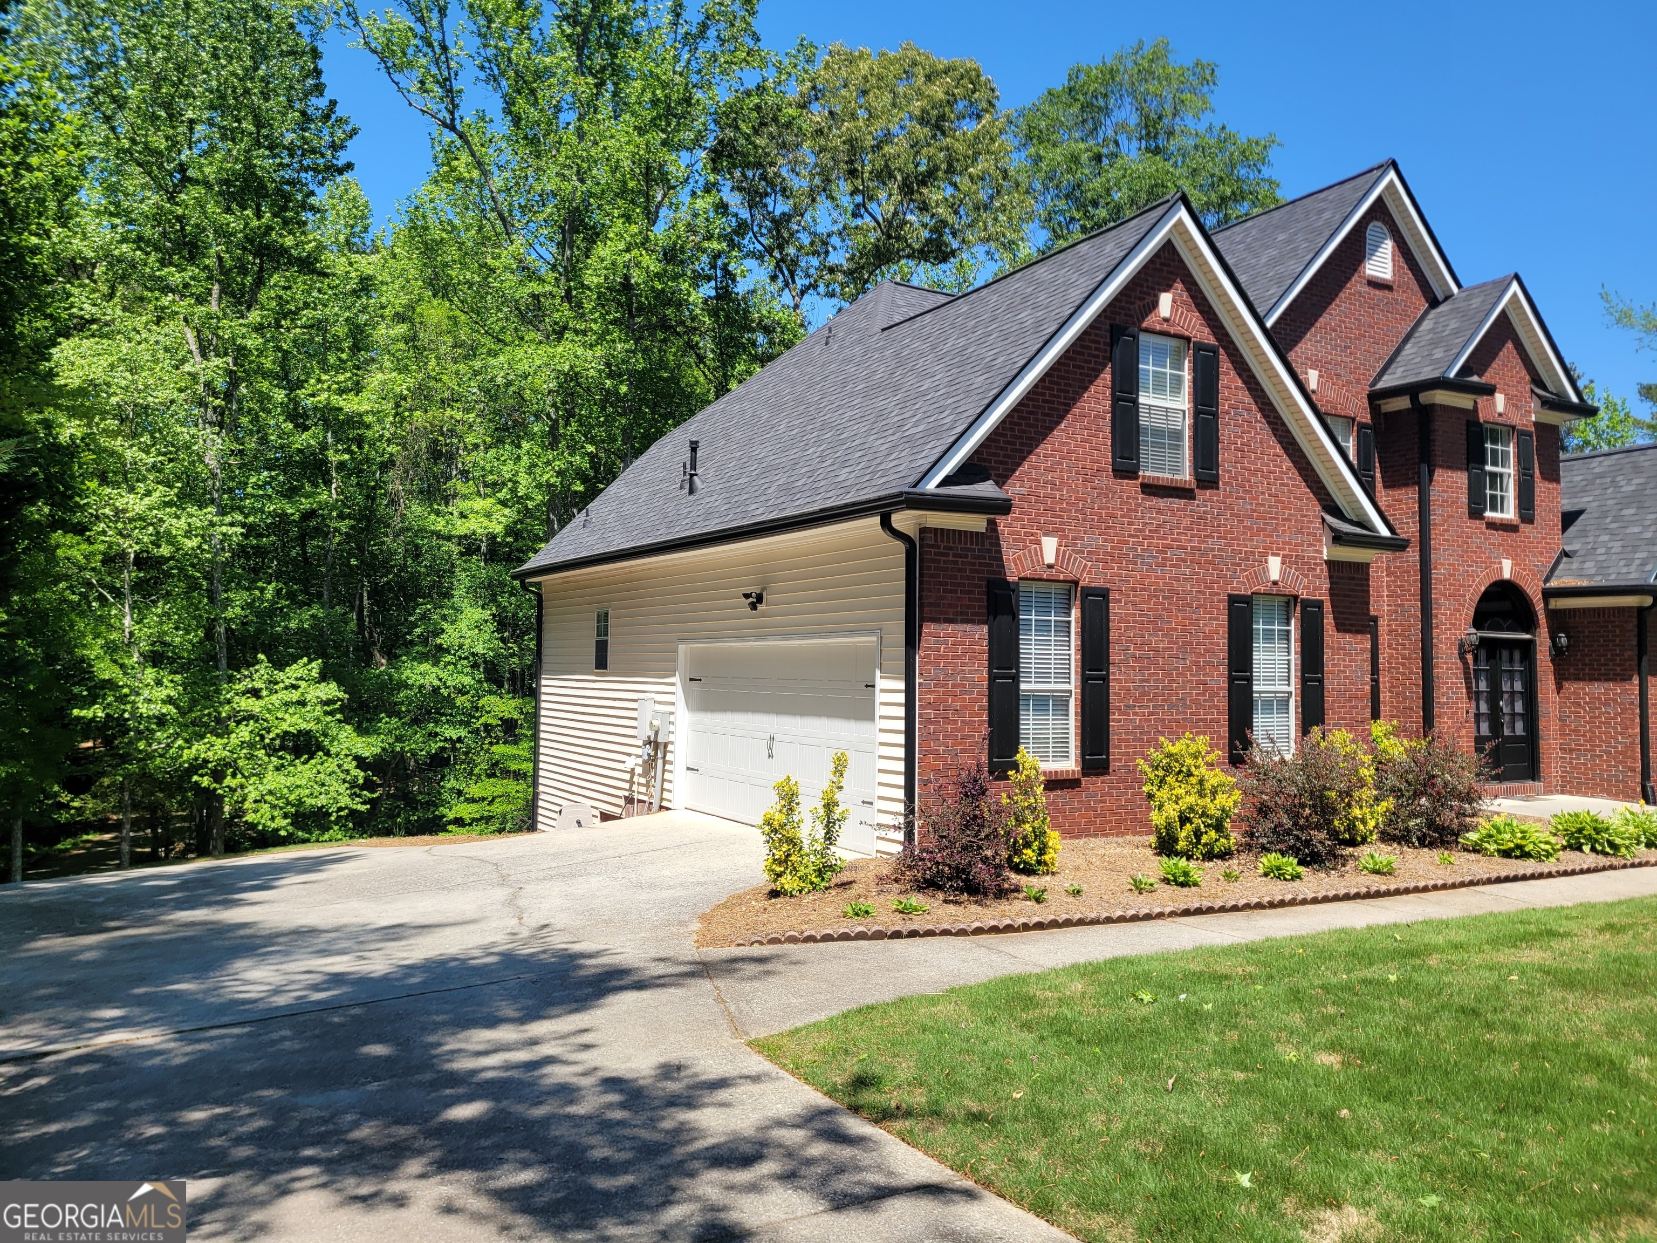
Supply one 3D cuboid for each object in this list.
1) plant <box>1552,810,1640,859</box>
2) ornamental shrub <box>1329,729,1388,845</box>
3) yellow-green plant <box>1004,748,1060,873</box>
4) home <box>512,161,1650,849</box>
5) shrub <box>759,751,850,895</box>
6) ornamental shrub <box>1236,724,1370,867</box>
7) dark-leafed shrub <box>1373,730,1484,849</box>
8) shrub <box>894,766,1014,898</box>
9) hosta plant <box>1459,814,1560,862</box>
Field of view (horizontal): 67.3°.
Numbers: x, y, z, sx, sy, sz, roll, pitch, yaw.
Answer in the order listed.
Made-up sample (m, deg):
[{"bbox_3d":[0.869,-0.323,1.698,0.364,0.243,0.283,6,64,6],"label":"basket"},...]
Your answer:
[{"bbox_3d":[7.664,2.088,12.426,0.918,0.439,0.900,2,-3,-31],"label":"plant"},{"bbox_3d":[5.550,1.706,13.029,0.747,1.173,0.700,2,-3,-31],"label":"ornamental shrub"},{"bbox_3d":[1.768,1.624,10.825,0.522,1.049,0.520,1,-2,0],"label":"yellow-green plant"},{"bbox_3d":[4.939,-1.627,20.343,16.929,9.325,11.571,2,-3,-31],"label":"home"},{"bbox_3d":[-0.186,1.583,9.935,0.712,1.105,0.620,2,-3,-31],"label":"shrub"},{"bbox_3d":[4.495,1.635,11.790,1.199,1.218,1.150,2,-3,-31],"label":"ornamental shrub"},{"bbox_3d":[6.268,1.722,13.000,1.161,1.182,1.100,2,-3,-31],"label":"dark-leafed shrub"},{"bbox_3d":[1.001,1.631,9.870,0.943,0.989,0.920,1,-2,0],"label":"shrub"},{"bbox_3d":[6.610,2.080,12.090,0.880,0.380,0.840,2,-3,-30],"label":"hosta plant"}]

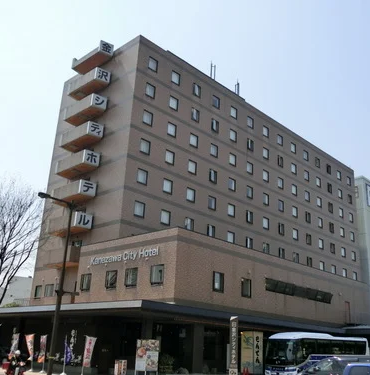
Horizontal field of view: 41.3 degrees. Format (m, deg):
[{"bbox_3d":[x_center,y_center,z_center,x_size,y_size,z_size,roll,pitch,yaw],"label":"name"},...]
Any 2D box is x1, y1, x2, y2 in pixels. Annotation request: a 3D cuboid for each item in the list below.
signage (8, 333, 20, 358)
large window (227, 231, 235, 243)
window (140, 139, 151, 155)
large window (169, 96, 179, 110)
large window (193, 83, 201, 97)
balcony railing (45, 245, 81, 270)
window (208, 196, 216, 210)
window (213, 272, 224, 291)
[{"bbox_3d":[-13.068,12.136,37.485,0.600,1.850,0.080,14,-22,-28],"label":"signage"},{"bbox_3d":[4.828,5.279,51.309,0.150,1.263,1.156,-15,-25,42],"label":"large window"},{"bbox_3d":[-3.605,-3.727,44.612,0.180,1.330,1.180,-15,-26,42],"label":"window"},{"bbox_3d":[-1.101,-8.375,48.710,0.150,1.353,1.154,-15,-25,42],"label":"large window"},{"bbox_3d":[1.278,-10.228,51.717,0.180,1.330,1.140,-15,-26,42],"label":"large window"},{"bbox_3d":[-10.527,6.223,43.530,4.234,1.392,1.885,-15,-25,42],"label":"balcony railing"},{"bbox_3d":[2.764,1.559,49.967,0.180,1.320,1.180,-15,-26,42],"label":"window"},{"bbox_3d":[2.351,6.634,34.498,0.150,1.383,1.206,-15,-25,42],"label":"window"}]

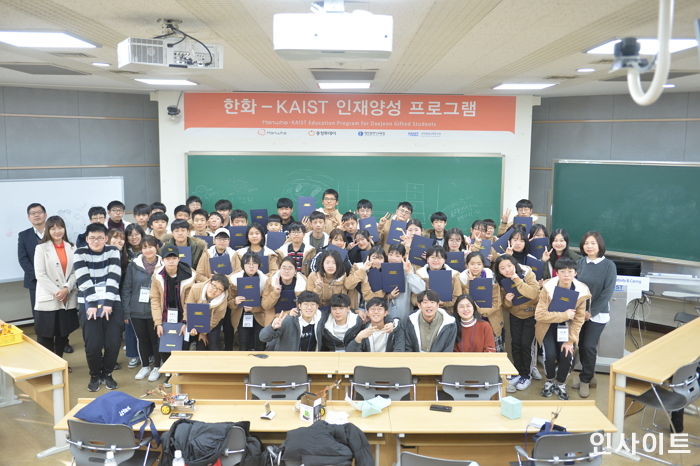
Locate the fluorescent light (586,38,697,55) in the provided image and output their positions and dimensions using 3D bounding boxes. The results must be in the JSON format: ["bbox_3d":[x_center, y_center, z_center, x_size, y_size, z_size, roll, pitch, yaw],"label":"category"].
[{"bbox_3d":[2.165,-1.365,4.805,0.660,0.070,0.680,0,7,0],"label":"fluorescent light"}]

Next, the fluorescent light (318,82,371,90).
[{"bbox_3d":[-0.060,-1.751,7.892,0.600,0.070,0.620,0,7,0],"label":"fluorescent light"}]

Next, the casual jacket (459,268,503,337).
[{"bbox_3d":[1.357,0.735,6.818,0.480,0.700,0.380,1,8,5],"label":"casual jacket"}]

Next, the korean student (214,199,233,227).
[{"bbox_3d":[-1.559,0.468,8.146,0.480,1.730,0.340,0,8,-5],"label":"korean student"}]

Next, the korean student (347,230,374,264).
[{"bbox_3d":[0.115,0.765,6.903,0.450,1.590,0.380,0,7,0],"label":"korean student"}]

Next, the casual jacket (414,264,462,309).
[{"bbox_3d":[0.888,0.568,6.640,0.480,0.527,0.400,1,7,5],"label":"casual jacket"}]

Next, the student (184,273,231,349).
[{"bbox_3d":[-1.372,0.970,6.422,0.480,1.171,0.580,0,7,-7],"label":"student"}]

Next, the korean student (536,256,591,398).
[{"bbox_3d":[2.065,0.910,6.415,0.520,1.420,0.550,2,7,13],"label":"korean student"}]

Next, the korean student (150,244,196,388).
[{"bbox_3d":[-1.781,0.827,6.630,0.460,1.470,0.460,-1,7,-11],"label":"korean student"}]

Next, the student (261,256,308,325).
[{"bbox_3d":[-0.648,0.887,6.541,0.470,1.322,0.500,0,7,-3],"label":"student"}]

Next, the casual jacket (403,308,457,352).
[{"bbox_3d":[0.693,0.925,5.778,0.490,0.566,0.360,1,7,4],"label":"casual jacket"}]

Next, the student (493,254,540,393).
[{"bbox_3d":[1.665,0.897,6.608,0.500,1.400,0.460,2,8,12],"label":"student"}]

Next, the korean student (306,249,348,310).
[{"bbox_3d":[-0.223,0.855,6.456,0.450,1.417,0.450,1,7,-1],"label":"korean student"}]

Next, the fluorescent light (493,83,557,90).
[{"bbox_3d":[2.059,-1.727,7.842,0.600,0.070,0.620,0,7,0],"label":"fluorescent light"}]

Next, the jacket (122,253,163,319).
[{"bbox_3d":[-2.171,0.540,6.947,0.450,0.690,0.300,-1,7,-11],"label":"jacket"}]

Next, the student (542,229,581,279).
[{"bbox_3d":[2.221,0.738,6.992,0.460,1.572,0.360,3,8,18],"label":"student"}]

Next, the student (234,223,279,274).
[{"bbox_3d":[-1.042,0.676,7.367,0.480,1.600,0.360,0,8,-3],"label":"student"}]

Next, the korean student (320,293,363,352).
[{"bbox_3d":[-0.078,1.114,5.940,0.470,1.140,0.480,0,7,0],"label":"korean student"}]

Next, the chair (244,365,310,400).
[{"bbox_3d":[-0.576,1.370,5.283,0.510,0.810,0.530,0,8,0],"label":"chair"}]

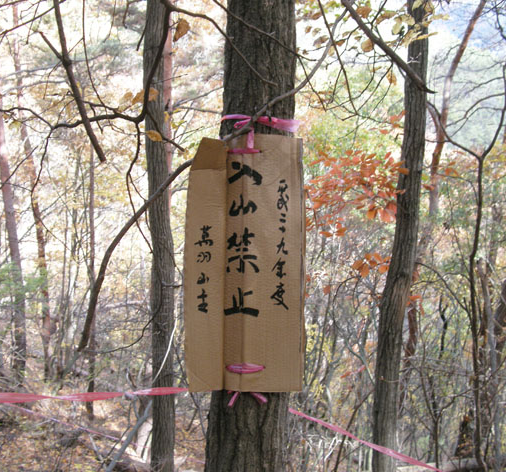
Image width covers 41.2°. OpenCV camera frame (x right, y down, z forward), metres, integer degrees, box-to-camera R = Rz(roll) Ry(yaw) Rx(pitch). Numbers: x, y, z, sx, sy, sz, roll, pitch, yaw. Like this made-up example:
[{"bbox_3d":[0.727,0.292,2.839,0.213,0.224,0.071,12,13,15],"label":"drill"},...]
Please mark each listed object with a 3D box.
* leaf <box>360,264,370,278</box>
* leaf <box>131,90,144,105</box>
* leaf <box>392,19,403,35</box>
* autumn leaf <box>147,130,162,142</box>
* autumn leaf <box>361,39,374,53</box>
[{"bbox_3d":[0.502,0.158,3.000,0.047,0.062,0.025,3,9,10],"label":"leaf"},{"bbox_3d":[-0.357,-0.434,2.100,0.044,0.048,0.025,0,9,-10],"label":"leaf"},{"bbox_3d":[0.483,-0.700,2.250,0.033,0.055,0.025,3,9,11],"label":"leaf"},{"bbox_3d":[-0.307,-0.311,2.100,0.050,0.036,0.025,0,9,-8],"label":"autumn leaf"},{"bbox_3d":[0.366,-0.608,2.150,0.042,0.043,0.025,3,9,9],"label":"autumn leaf"}]

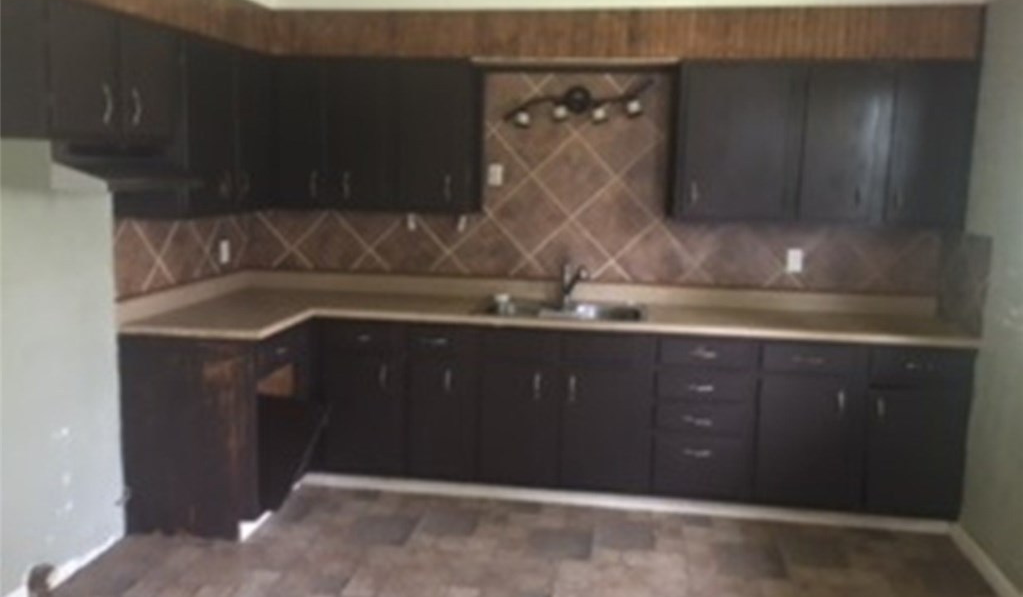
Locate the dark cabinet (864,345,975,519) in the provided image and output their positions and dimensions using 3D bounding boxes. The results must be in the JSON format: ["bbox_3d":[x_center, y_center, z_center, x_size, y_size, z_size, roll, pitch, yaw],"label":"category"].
[{"bbox_3d":[1.849,0.559,4.095,0.422,0.784,0.570,2,9,8],"label":"dark cabinet"}]

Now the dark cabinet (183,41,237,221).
[{"bbox_3d":[-1.455,-0.745,3.787,0.311,0.744,0.442,2,9,8],"label":"dark cabinet"}]

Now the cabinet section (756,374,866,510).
[{"bbox_3d":[1.418,0.623,4.218,0.473,0.620,0.595,2,8,8],"label":"cabinet section"}]

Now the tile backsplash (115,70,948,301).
[{"bbox_3d":[0.233,-0.523,3.854,3.648,1.075,1.196,2,9,8],"label":"tile backsplash"}]

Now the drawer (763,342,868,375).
[{"bbox_3d":[1.395,0.243,4.060,0.462,0.146,0.482,2,9,8],"label":"drawer"}]

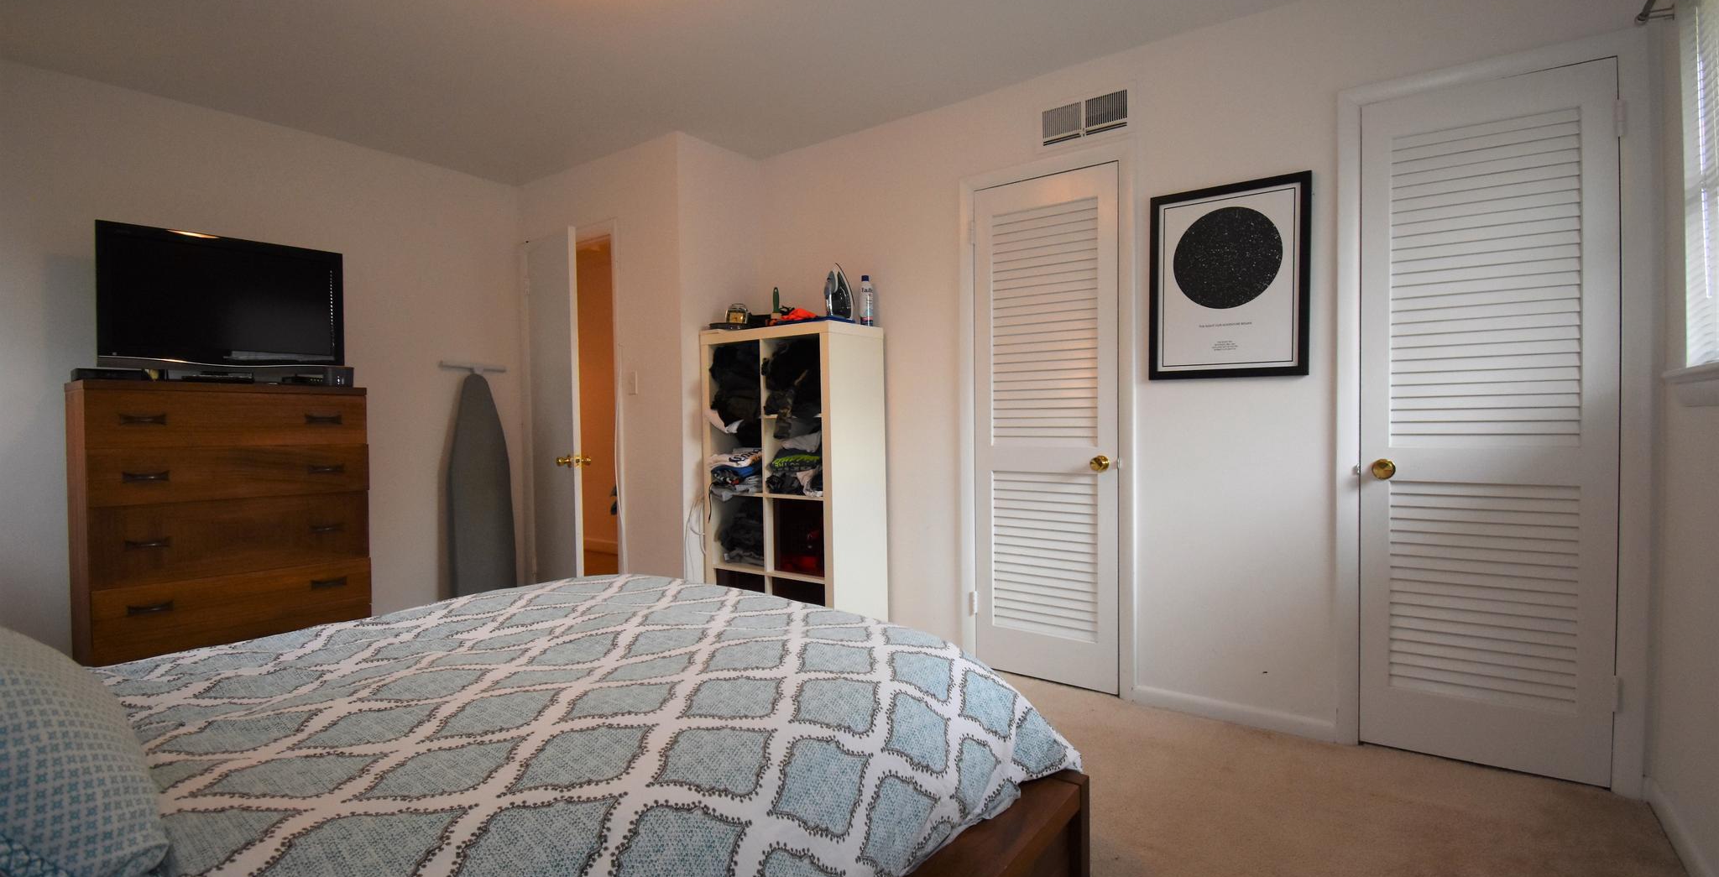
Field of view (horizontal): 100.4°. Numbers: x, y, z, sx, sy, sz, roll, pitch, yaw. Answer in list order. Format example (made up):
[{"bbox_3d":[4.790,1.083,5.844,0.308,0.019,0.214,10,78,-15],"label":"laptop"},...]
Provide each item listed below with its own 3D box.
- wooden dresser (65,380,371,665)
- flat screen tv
[{"bbox_3d":[-2.598,0.401,2.981,0.450,1.215,0.860,0,1,38],"label":"wooden dresser"},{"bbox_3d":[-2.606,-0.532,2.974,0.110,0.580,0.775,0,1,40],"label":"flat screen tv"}]

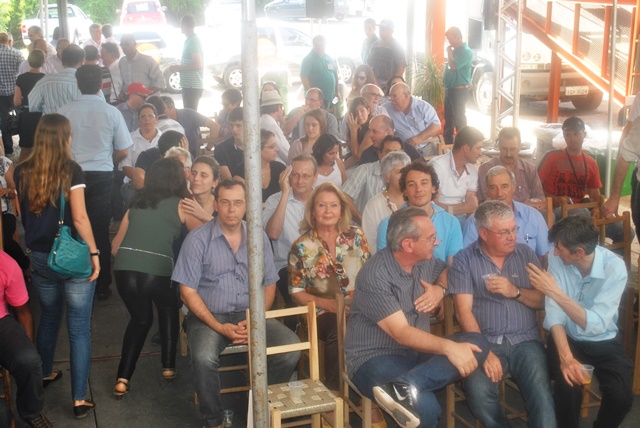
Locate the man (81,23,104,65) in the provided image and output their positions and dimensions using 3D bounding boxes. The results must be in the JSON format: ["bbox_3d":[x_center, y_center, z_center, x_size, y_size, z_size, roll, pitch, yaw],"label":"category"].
[{"bbox_3d":[-2.970,-1.640,12.416,0.550,1.783,0.360,-7,16,-26],"label":"man"}]

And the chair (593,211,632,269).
[{"bbox_3d":[1.962,0.482,5.893,0.390,0.880,0.420,-8,16,-27],"label":"chair"}]

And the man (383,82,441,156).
[{"bbox_3d":[0.767,-0.562,8.933,0.680,1.351,0.850,5,15,21],"label":"man"}]

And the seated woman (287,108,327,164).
[{"bbox_3d":[-0.046,-0.172,7.536,0.480,1.270,0.780,-2,13,-4],"label":"seated woman"}]

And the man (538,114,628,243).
[{"bbox_3d":[2.038,-0.047,6.952,0.660,1.303,0.850,-4,15,-15],"label":"man"}]

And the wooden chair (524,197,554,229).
[{"bbox_3d":[1.506,0.376,6.330,0.390,0.880,0.420,-5,15,-16],"label":"wooden chair"}]

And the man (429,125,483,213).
[{"bbox_3d":[1.040,0.091,6.321,0.540,1.300,0.780,-6,14,-22],"label":"man"}]

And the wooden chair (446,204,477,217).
[{"bbox_3d":[1.114,0.395,6.269,0.390,0.880,0.420,-4,15,-14],"label":"wooden chair"}]

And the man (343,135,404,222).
[{"bbox_3d":[0.484,0.165,6.136,0.560,1.270,0.800,-2,13,-8],"label":"man"}]

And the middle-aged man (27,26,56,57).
[{"bbox_3d":[-3.781,-1.690,12.664,0.520,1.720,0.360,9,17,34],"label":"middle-aged man"}]

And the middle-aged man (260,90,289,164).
[{"bbox_3d":[-0.348,-0.465,8.549,0.850,1.358,0.550,-5,15,-17],"label":"middle-aged man"}]

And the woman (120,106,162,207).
[{"bbox_3d":[-1.449,-0.224,7.790,0.500,1.280,0.780,-1,13,0],"label":"woman"}]

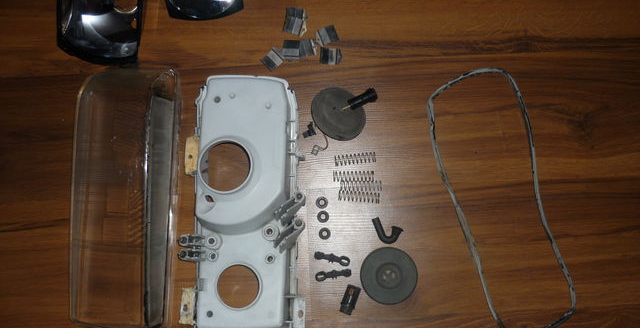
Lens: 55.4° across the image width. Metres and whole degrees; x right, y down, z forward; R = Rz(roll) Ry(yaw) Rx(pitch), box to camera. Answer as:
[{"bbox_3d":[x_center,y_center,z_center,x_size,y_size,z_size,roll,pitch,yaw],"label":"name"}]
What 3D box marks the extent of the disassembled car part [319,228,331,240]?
[{"bbox_3d":[0.008,0.106,0.920,0.018,0.005,0.018,0,86,2],"label":"disassembled car part"}]

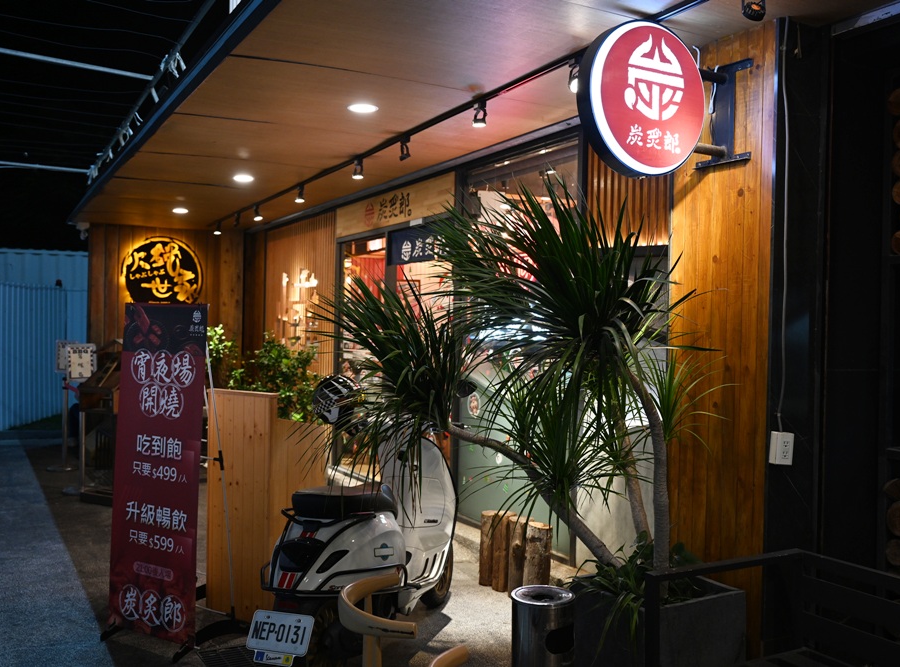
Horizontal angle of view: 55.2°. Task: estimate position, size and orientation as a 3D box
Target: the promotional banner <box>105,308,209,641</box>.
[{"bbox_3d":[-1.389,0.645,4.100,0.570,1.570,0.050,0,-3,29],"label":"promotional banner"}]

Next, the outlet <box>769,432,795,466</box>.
[{"bbox_3d":[1.299,0.450,3.370,0.076,0.122,0.042,4,-1,-20],"label":"outlet"}]

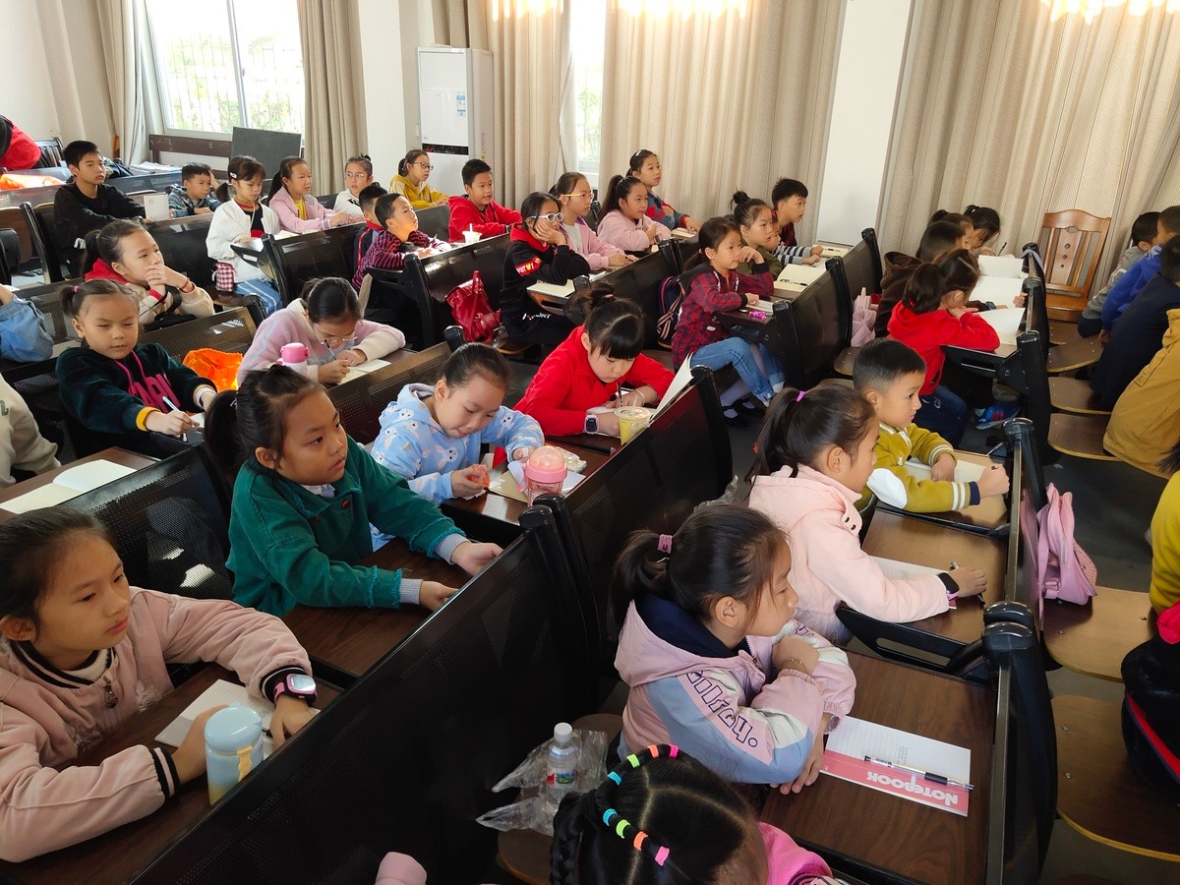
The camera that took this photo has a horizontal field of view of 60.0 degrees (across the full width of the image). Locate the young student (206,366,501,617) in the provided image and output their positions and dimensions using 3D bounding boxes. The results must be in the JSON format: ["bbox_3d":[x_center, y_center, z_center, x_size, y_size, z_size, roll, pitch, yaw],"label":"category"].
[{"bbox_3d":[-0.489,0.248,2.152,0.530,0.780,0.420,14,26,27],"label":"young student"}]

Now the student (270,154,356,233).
[{"bbox_3d":[-1.560,-1.029,5.801,0.580,1.140,0.400,11,22,20],"label":"student"}]

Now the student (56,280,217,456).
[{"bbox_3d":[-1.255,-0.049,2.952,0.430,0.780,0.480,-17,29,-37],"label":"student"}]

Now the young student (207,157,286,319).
[{"bbox_3d":[-1.788,-0.868,5.304,0.540,1.170,0.400,11,22,20],"label":"young student"}]

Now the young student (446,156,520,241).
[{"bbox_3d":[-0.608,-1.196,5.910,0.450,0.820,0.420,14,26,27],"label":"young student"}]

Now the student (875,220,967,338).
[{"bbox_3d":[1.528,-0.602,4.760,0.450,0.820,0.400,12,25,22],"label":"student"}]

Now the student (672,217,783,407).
[{"bbox_3d":[0.577,-0.500,4.501,0.530,0.930,0.390,12,25,22],"label":"student"}]

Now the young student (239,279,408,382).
[{"bbox_3d":[-0.877,-0.047,3.423,0.520,0.980,0.500,10,23,24],"label":"young student"}]

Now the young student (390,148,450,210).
[{"bbox_3d":[-1.137,-1.394,6.863,0.520,1.080,0.420,9,22,21],"label":"young student"}]

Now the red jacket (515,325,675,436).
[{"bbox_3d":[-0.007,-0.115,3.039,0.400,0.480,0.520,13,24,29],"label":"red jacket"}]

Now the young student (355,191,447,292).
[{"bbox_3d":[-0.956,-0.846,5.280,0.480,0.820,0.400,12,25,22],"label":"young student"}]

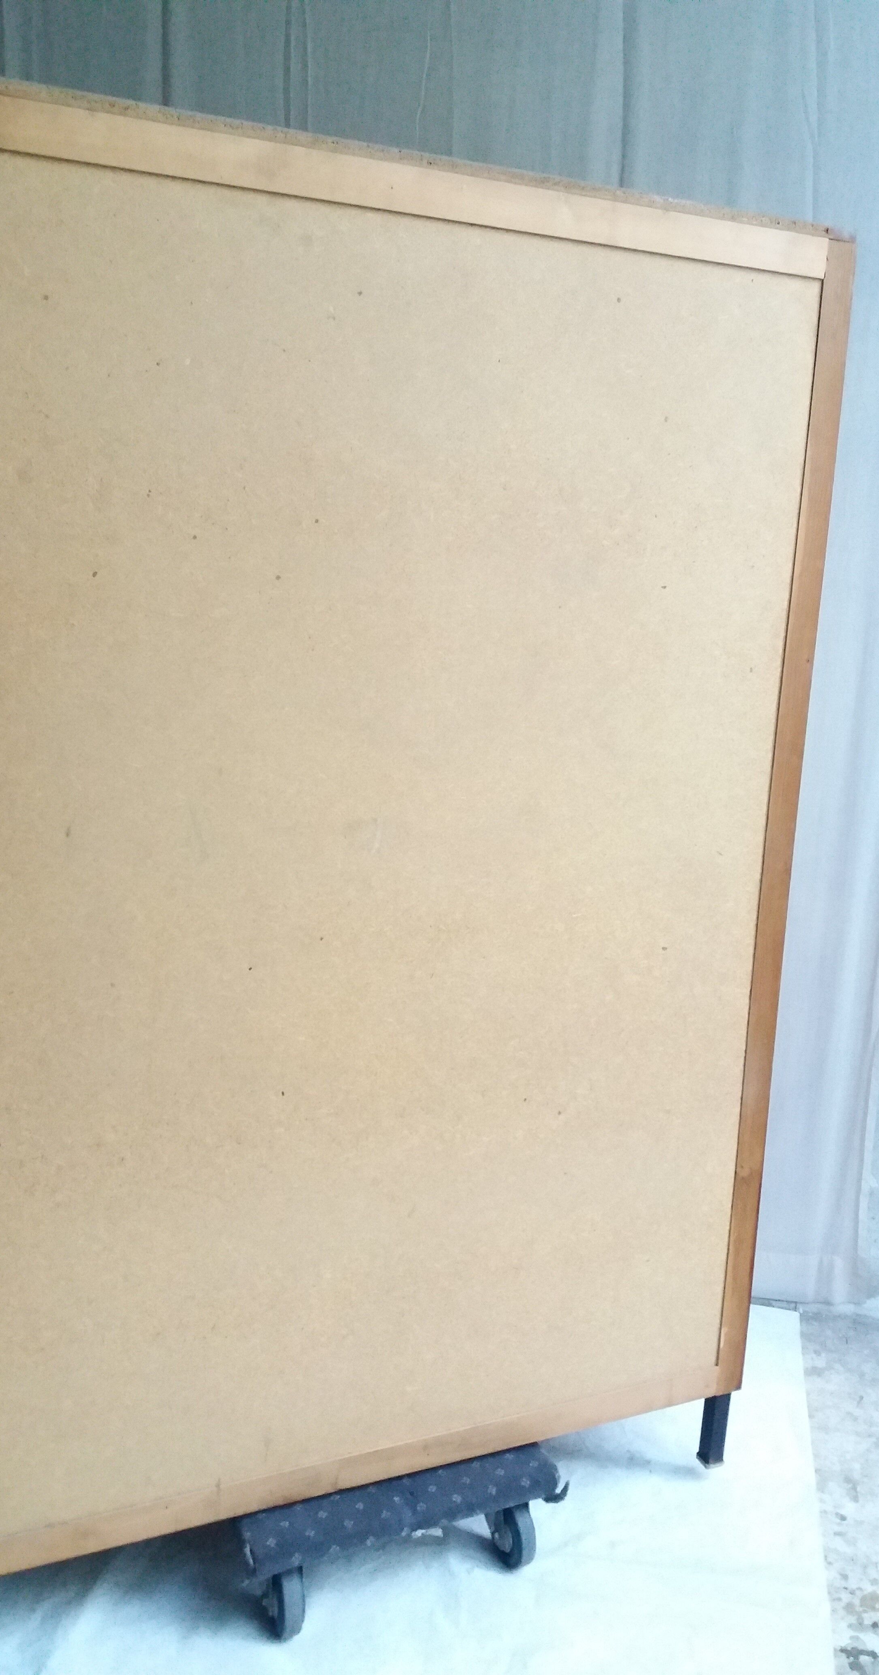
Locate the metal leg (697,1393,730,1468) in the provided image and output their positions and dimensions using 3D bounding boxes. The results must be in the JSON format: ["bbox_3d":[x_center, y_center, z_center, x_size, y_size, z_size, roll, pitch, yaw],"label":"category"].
[{"bbox_3d":[0.442,0.941,2.178,0.030,0.129,0.030,-2,12,-24],"label":"metal leg"}]

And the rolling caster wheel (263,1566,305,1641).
[{"bbox_3d":[-0.211,1.012,1.814,0.044,0.108,0.104,-2,12,-24],"label":"rolling caster wheel"}]

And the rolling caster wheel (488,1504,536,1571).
[{"bbox_3d":[0.100,0.997,1.962,0.044,0.108,0.104,-2,12,-24],"label":"rolling caster wheel"}]

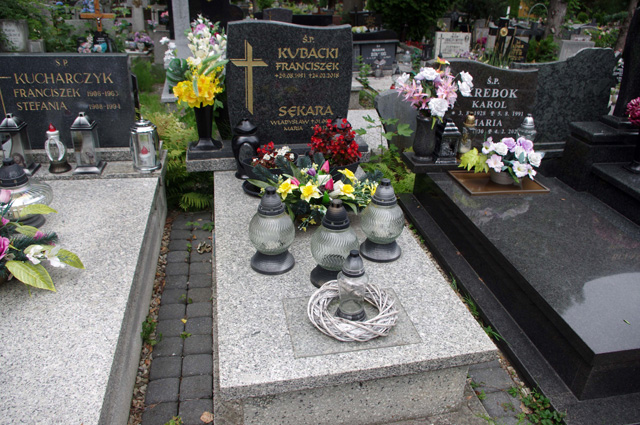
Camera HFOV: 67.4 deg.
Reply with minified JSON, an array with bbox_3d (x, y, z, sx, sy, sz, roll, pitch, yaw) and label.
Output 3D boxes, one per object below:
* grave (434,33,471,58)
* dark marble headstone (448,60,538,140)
[{"bbox_3d":[2.000,-2.473,7.288,0.550,0.480,0.130,-3,22,-11],"label":"grave"},{"bbox_3d":[0.951,-0.673,2.970,0.730,0.530,0.080,-4,30,-11],"label":"dark marble headstone"}]

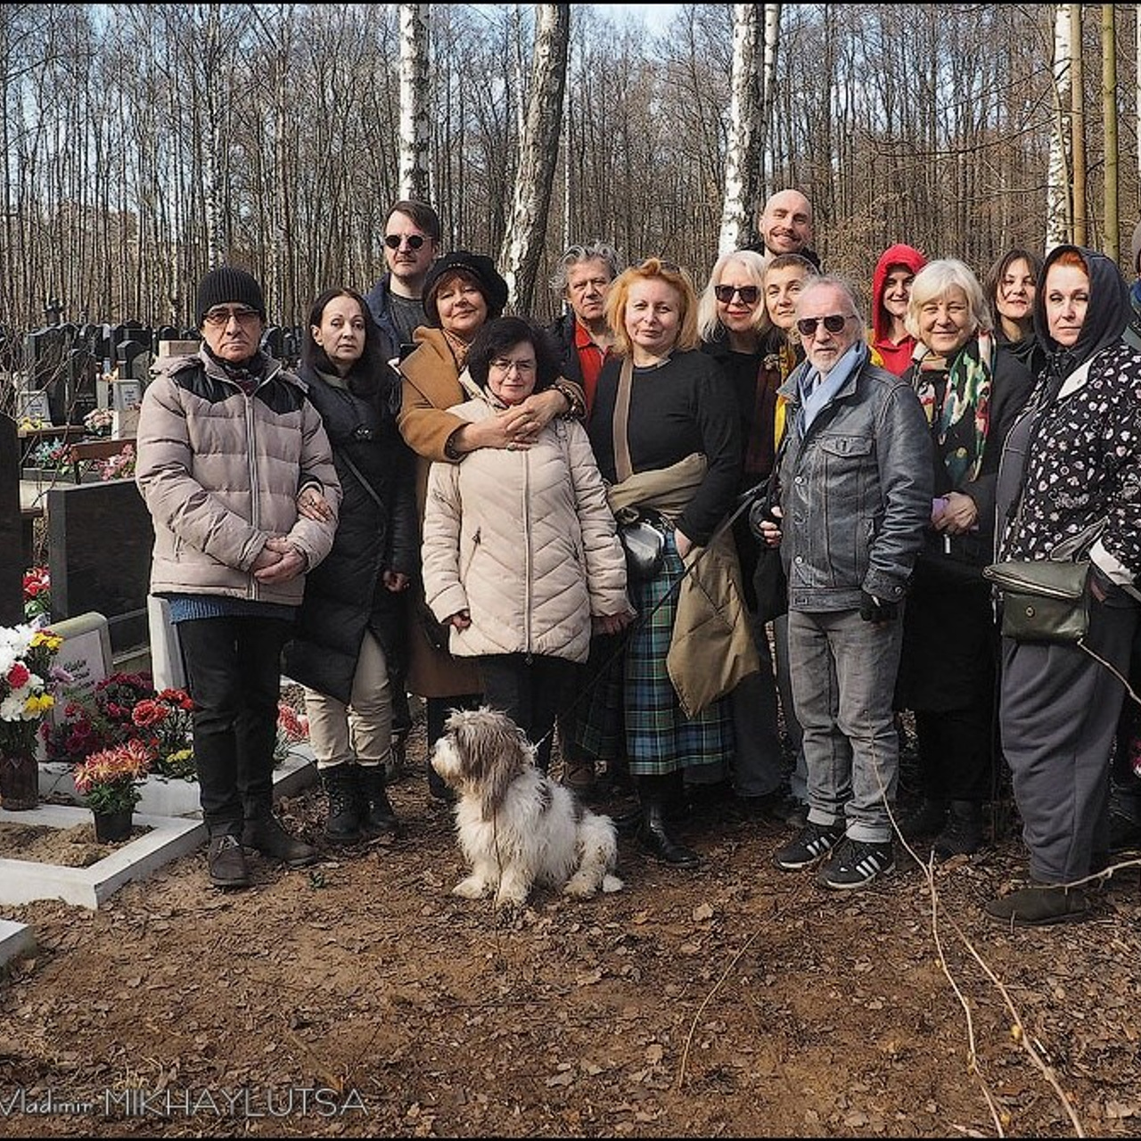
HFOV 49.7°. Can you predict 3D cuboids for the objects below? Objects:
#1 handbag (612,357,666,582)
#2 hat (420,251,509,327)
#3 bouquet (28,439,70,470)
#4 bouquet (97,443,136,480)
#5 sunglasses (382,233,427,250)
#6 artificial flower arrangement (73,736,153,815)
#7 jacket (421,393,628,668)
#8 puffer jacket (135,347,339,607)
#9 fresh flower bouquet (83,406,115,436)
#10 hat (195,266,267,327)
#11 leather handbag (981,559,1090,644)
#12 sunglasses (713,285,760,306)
[{"bbox_3d":[0.189,-0.288,3.500,0.180,0.640,0.170,-1,5,-7],"label":"handbag"},{"bbox_3d":[-0.322,-0.861,3.780,0.260,0.215,0.260,-4,5,4],"label":"hat"},{"bbox_3d":[-3.817,-0.851,9.000,0.320,0.230,0.280,-2,5,-17],"label":"bouquet"},{"bbox_3d":[-3.131,-0.748,8.500,0.290,0.280,0.270,-2,5,-17],"label":"bouquet"},{"bbox_3d":[-0.548,-1.089,4.080,0.140,0.050,0.140,1,7,12],"label":"sunglasses"},{"bbox_3d":[-1.360,0.609,3.650,0.235,0.215,0.210,-2,5,-17],"label":"artificial flower arrangement"},{"bbox_3d":[-0.128,-0.128,3.500,0.590,0.790,0.320,0,5,-3],"label":"jacket"},{"bbox_3d":[-0.926,-0.266,3.450,0.550,0.690,0.360,-1,7,-13],"label":"puffer jacket"},{"bbox_3d":[-4.027,-1.274,10.500,0.275,0.245,0.250,-1,7,-6],"label":"fresh flower bouquet"},{"bbox_3d":[-0.940,-0.760,3.400,0.198,0.175,0.220,-1,5,-14],"label":"hat"},{"bbox_3d":[1.152,0.076,3.050,0.250,0.205,0.100,3,7,23],"label":"leather handbag"},{"bbox_3d":[0.516,-0.856,3.820,0.145,0.056,0.140,1,7,12],"label":"sunglasses"}]

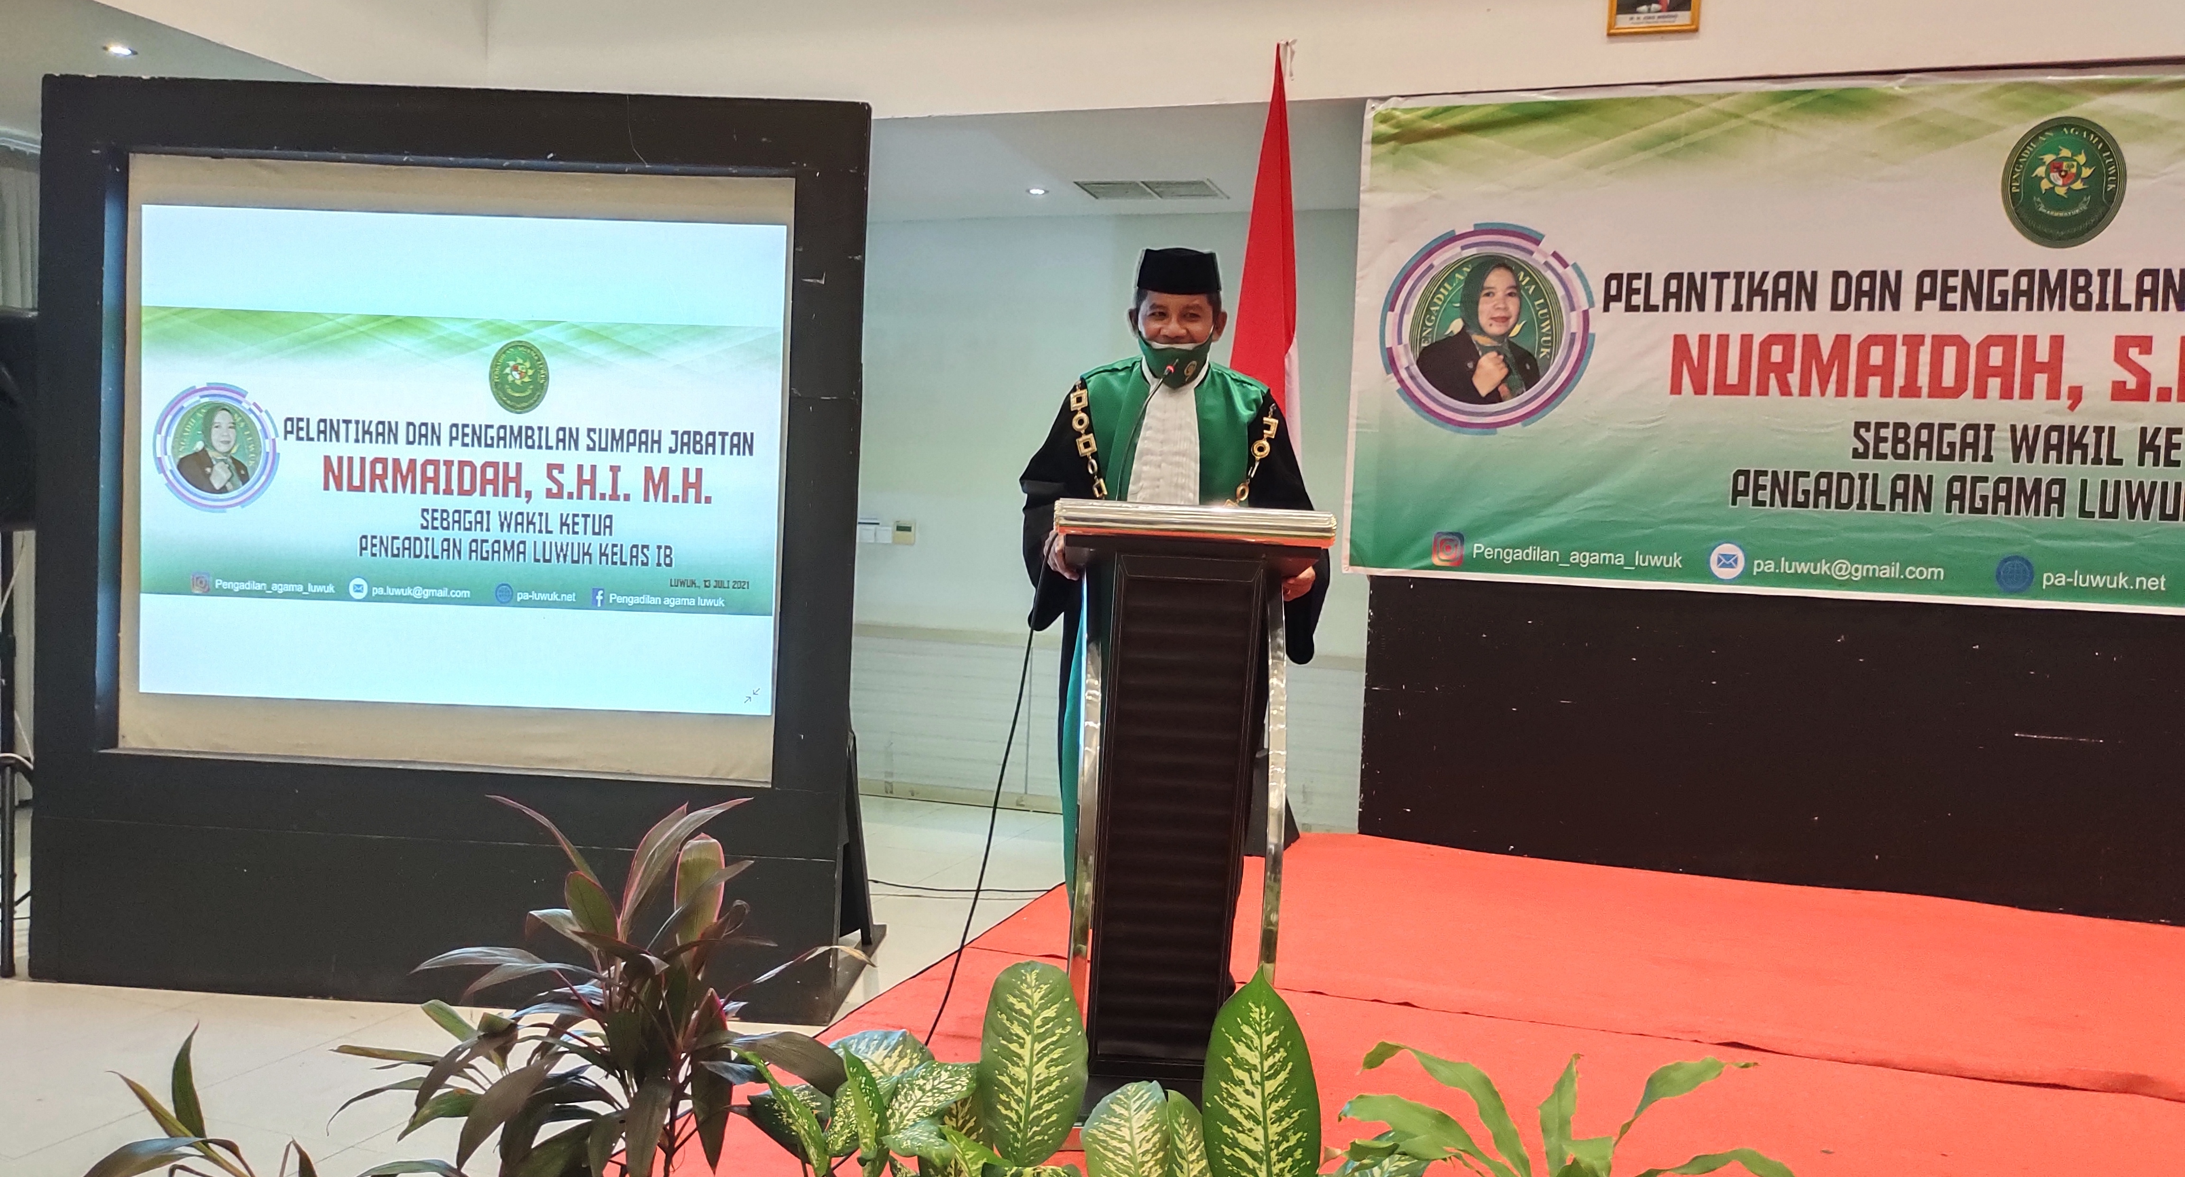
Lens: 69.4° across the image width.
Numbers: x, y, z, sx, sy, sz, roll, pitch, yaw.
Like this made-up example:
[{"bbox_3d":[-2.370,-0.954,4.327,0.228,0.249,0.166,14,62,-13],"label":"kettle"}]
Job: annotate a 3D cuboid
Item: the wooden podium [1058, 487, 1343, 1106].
[{"bbox_3d":[0.166,0.415,2.971,0.515,1.135,0.500,3,3,3],"label":"wooden podium"}]

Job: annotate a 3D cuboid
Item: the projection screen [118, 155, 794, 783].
[{"bbox_3d":[-2.009,-0.369,4.936,2.115,1.877,0.050,3,3,3],"label":"projection screen"}]

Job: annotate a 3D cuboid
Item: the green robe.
[{"bbox_3d":[0.163,0.150,3.514,0.660,1.334,0.450,3,3,3],"label":"green robe"}]

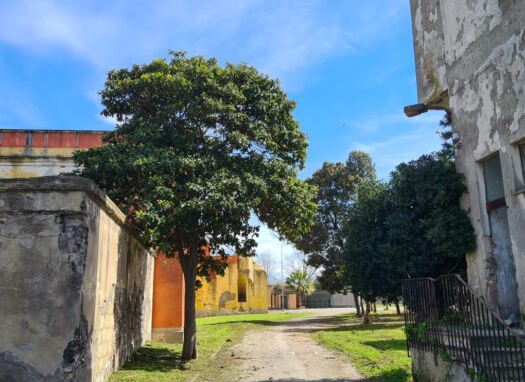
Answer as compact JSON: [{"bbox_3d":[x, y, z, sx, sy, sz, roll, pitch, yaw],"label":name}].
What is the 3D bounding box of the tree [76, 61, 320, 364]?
[{"bbox_3d":[-1.712,0.156,13.435,6.040,8.020,5.700,-1,-11,0],"label":"tree"}]

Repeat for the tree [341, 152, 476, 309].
[{"bbox_3d":[4.744,1.707,16.981,4.320,6.170,4.400,-1,-11,0],"label":"tree"}]

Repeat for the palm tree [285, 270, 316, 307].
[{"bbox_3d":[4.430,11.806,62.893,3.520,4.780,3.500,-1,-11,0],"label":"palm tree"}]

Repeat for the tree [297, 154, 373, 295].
[{"bbox_3d":[5.183,2.877,36.122,5.540,11.570,5.600,-1,-11,0],"label":"tree"}]

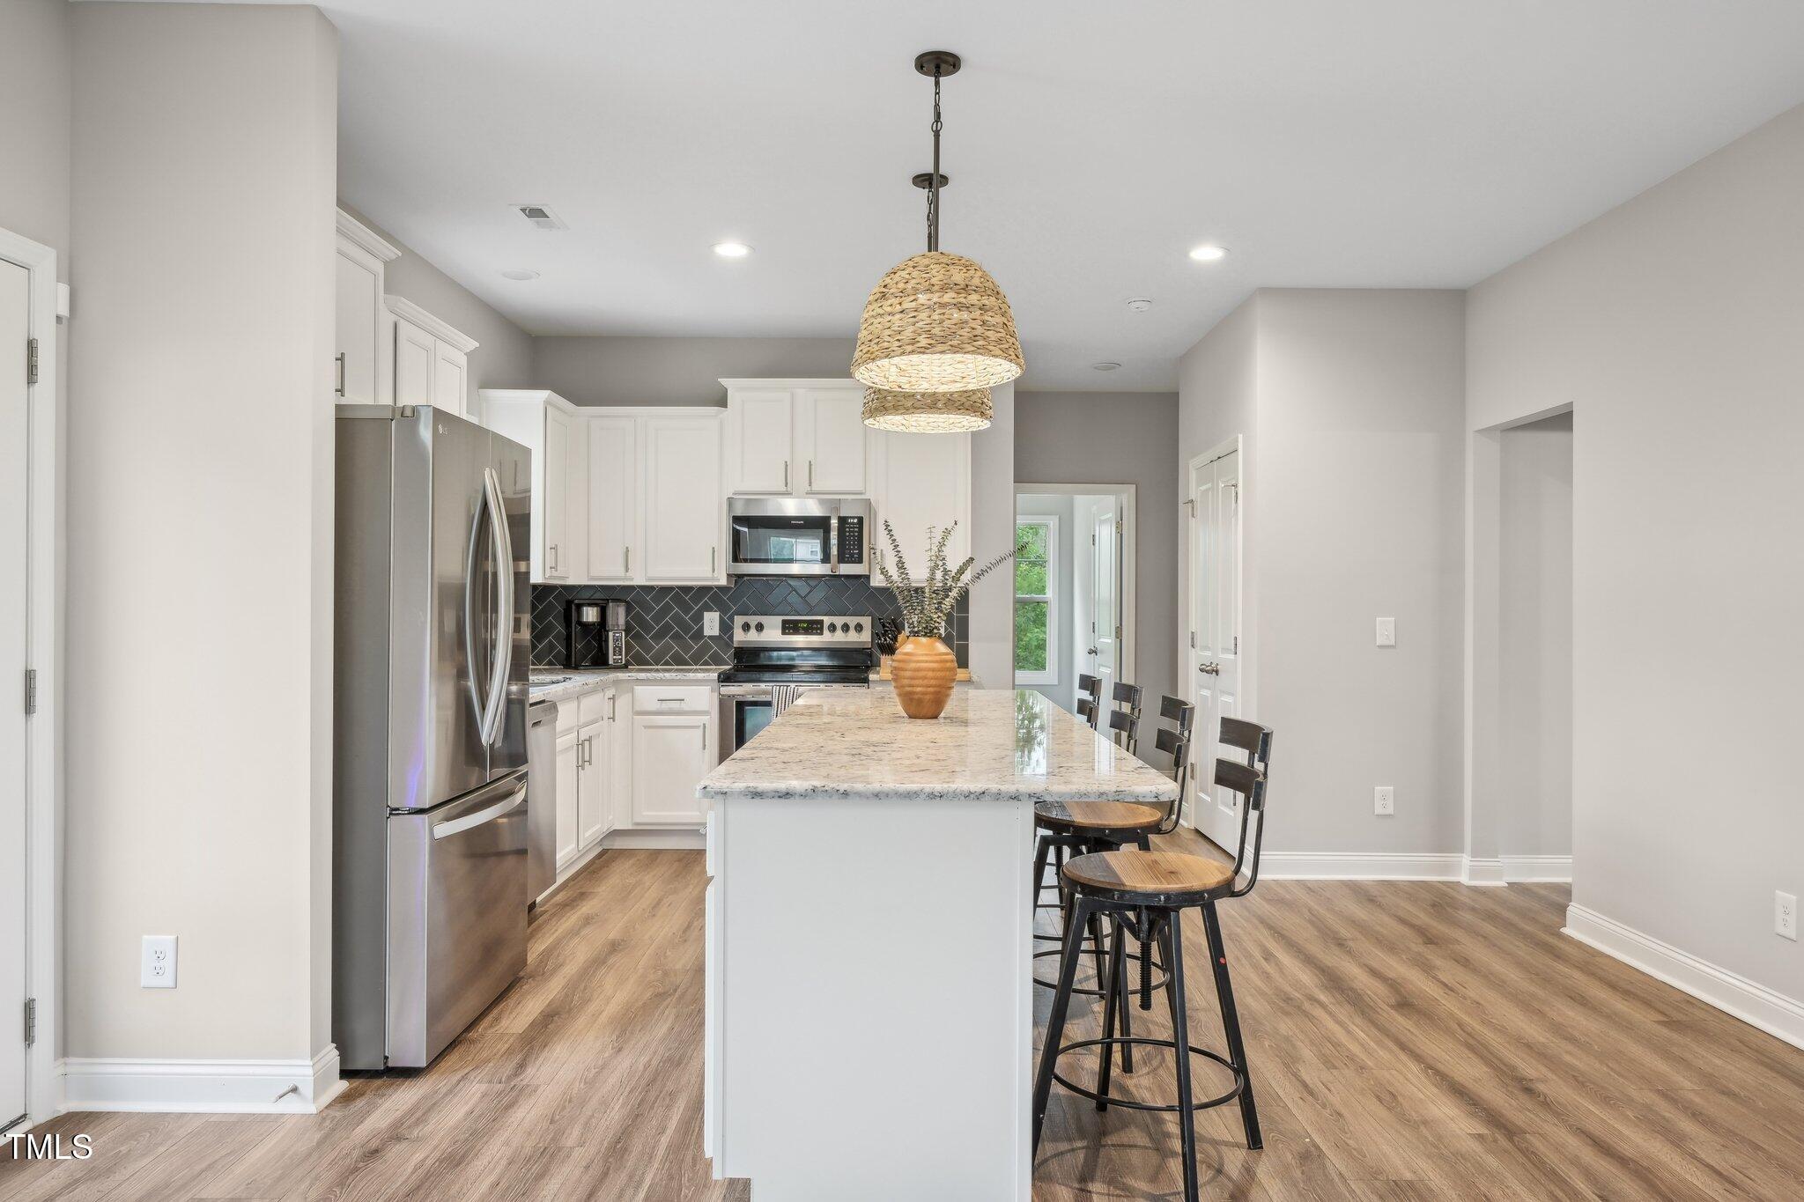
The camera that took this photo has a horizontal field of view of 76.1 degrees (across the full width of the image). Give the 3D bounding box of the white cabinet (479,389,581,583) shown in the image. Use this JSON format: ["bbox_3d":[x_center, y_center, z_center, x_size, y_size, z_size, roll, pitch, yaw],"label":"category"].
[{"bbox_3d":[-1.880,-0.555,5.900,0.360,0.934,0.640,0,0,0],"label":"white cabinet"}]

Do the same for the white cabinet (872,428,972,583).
[{"bbox_3d":[0.103,-0.545,6.194,0.535,0.907,0.370,0,0,1],"label":"white cabinet"}]

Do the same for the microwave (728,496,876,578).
[{"bbox_3d":[-0.536,-0.334,6.250,0.756,0.408,0.400,0,0,0],"label":"microwave"}]

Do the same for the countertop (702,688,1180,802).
[{"bbox_3d":[0.070,0.383,3.480,0.960,0.033,2.420,0,0,0],"label":"countertop"}]

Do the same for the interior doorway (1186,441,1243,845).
[{"bbox_3d":[1.665,0.242,6.005,0.110,2.065,0.990,0,0,0],"label":"interior doorway"}]

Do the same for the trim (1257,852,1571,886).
[{"bbox_3d":[2.335,1.212,5.235,1.410,0.133,0.130,0,0,0],"label":"trim"}]

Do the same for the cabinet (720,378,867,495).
[{"bbox_3d":[-0.536,-0.858,6.270,0.780,0.618,0.360,0,0,0],"label":"cabinet"}]

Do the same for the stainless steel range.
[{"bbox_3d":[-0.541,0.677,6.095,0.757,1.195,0.670,0,0,0],"label":"stainless steel range"}]

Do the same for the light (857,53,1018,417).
[{"bbox_3d":[0.104,-1.032,3.126,0.456,0.853,0.456,0,0,1],"label":"light"}]

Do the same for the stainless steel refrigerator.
[{"bbox_3d":[-1.624,0.380,3.508,0.840,1.810,0.830,0,0,1],"label":"stainless steel refrigerator"}]

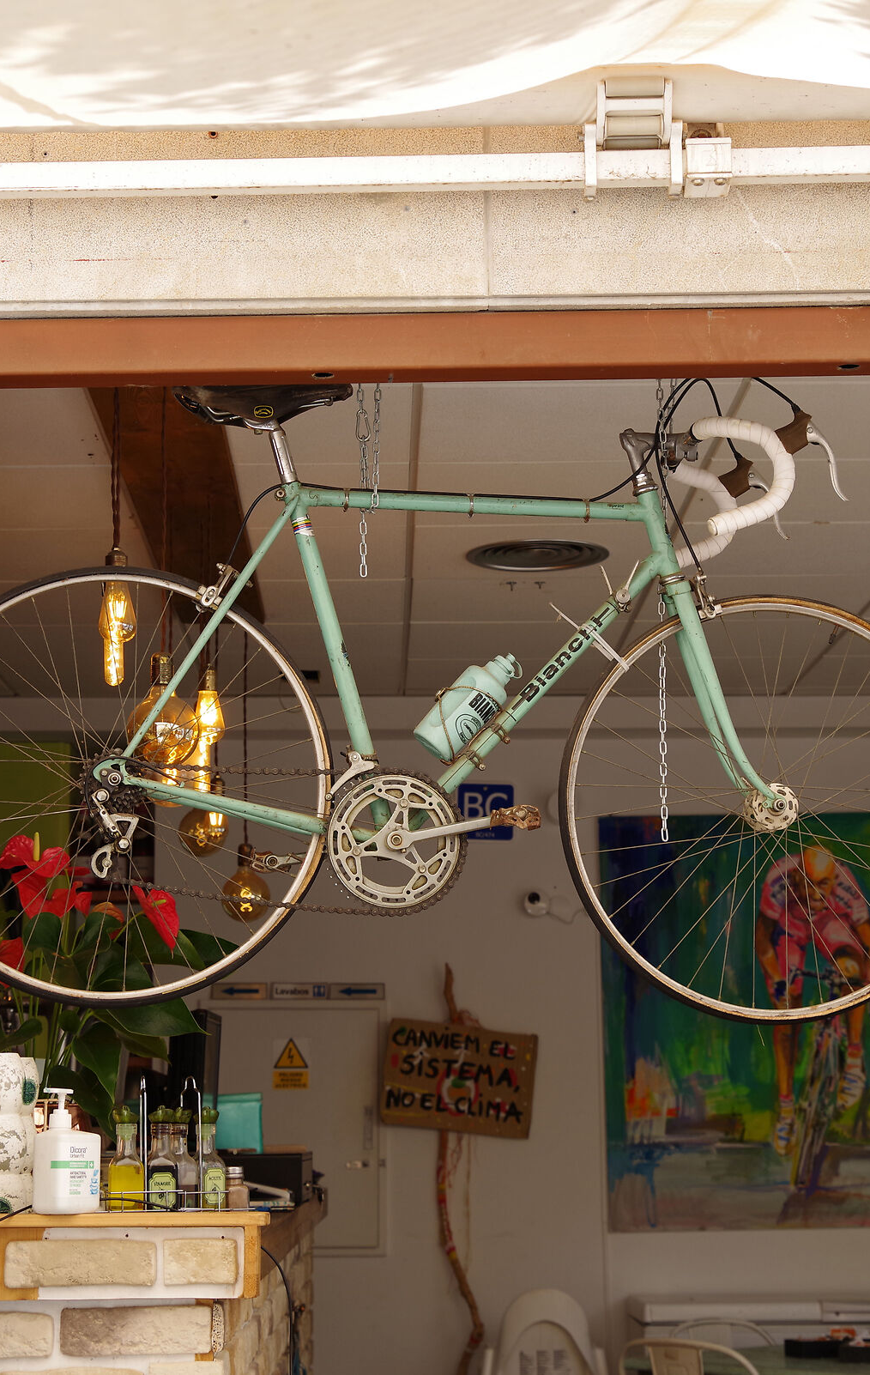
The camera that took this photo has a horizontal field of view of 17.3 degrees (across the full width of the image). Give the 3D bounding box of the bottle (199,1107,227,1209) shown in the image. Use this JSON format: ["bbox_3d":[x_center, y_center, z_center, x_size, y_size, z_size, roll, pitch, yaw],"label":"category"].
[{"bbox_3d":[-0.358,0.749,4.550,0.047,0.165,0.047,3,-10,-21],"label":"bottle"}]

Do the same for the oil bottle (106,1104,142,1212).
[{"bbox_3d":[-0.432,0.660,3.989,0.049,0.148,0.049,0,-9,-1],"label":"oil bottle"}]

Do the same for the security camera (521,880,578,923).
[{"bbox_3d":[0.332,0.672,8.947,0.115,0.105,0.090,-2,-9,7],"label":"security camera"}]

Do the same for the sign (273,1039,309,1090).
[{"bbox_3d":[-0.448,1.172,8.895,0.110,0.158,0.003,-1,-9,-1],"label":"sign"}]

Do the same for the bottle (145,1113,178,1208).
[{"bbox_3d":[-0.378,0.655,3.961,0.047,0.146,0.047,0,-9,-1],"label":"bottle"}]

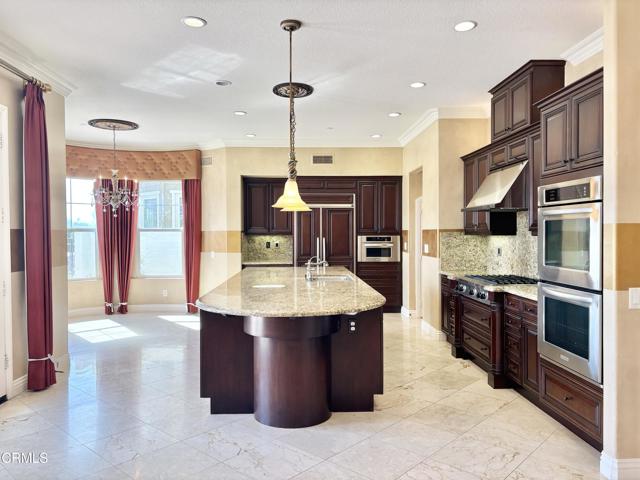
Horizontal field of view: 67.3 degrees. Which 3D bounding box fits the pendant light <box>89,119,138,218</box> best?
[{"bbox_3d":[-3.050,-1.024,7.118,0.700,1.370,0.690,0,1,-3],"label":"pendant light"}]

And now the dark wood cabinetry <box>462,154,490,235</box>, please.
[{"bbox_3d":[2.124,-0.597,6.113,0.340,1.050,0.920,0,1,-3],"label":"dark wood cabinetry"}]

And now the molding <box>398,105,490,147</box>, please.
[{"bbox_3d":[1.774,-1.677,7.369,0.750,0.150,2.220,0,1,-3],"label":"molding"}]

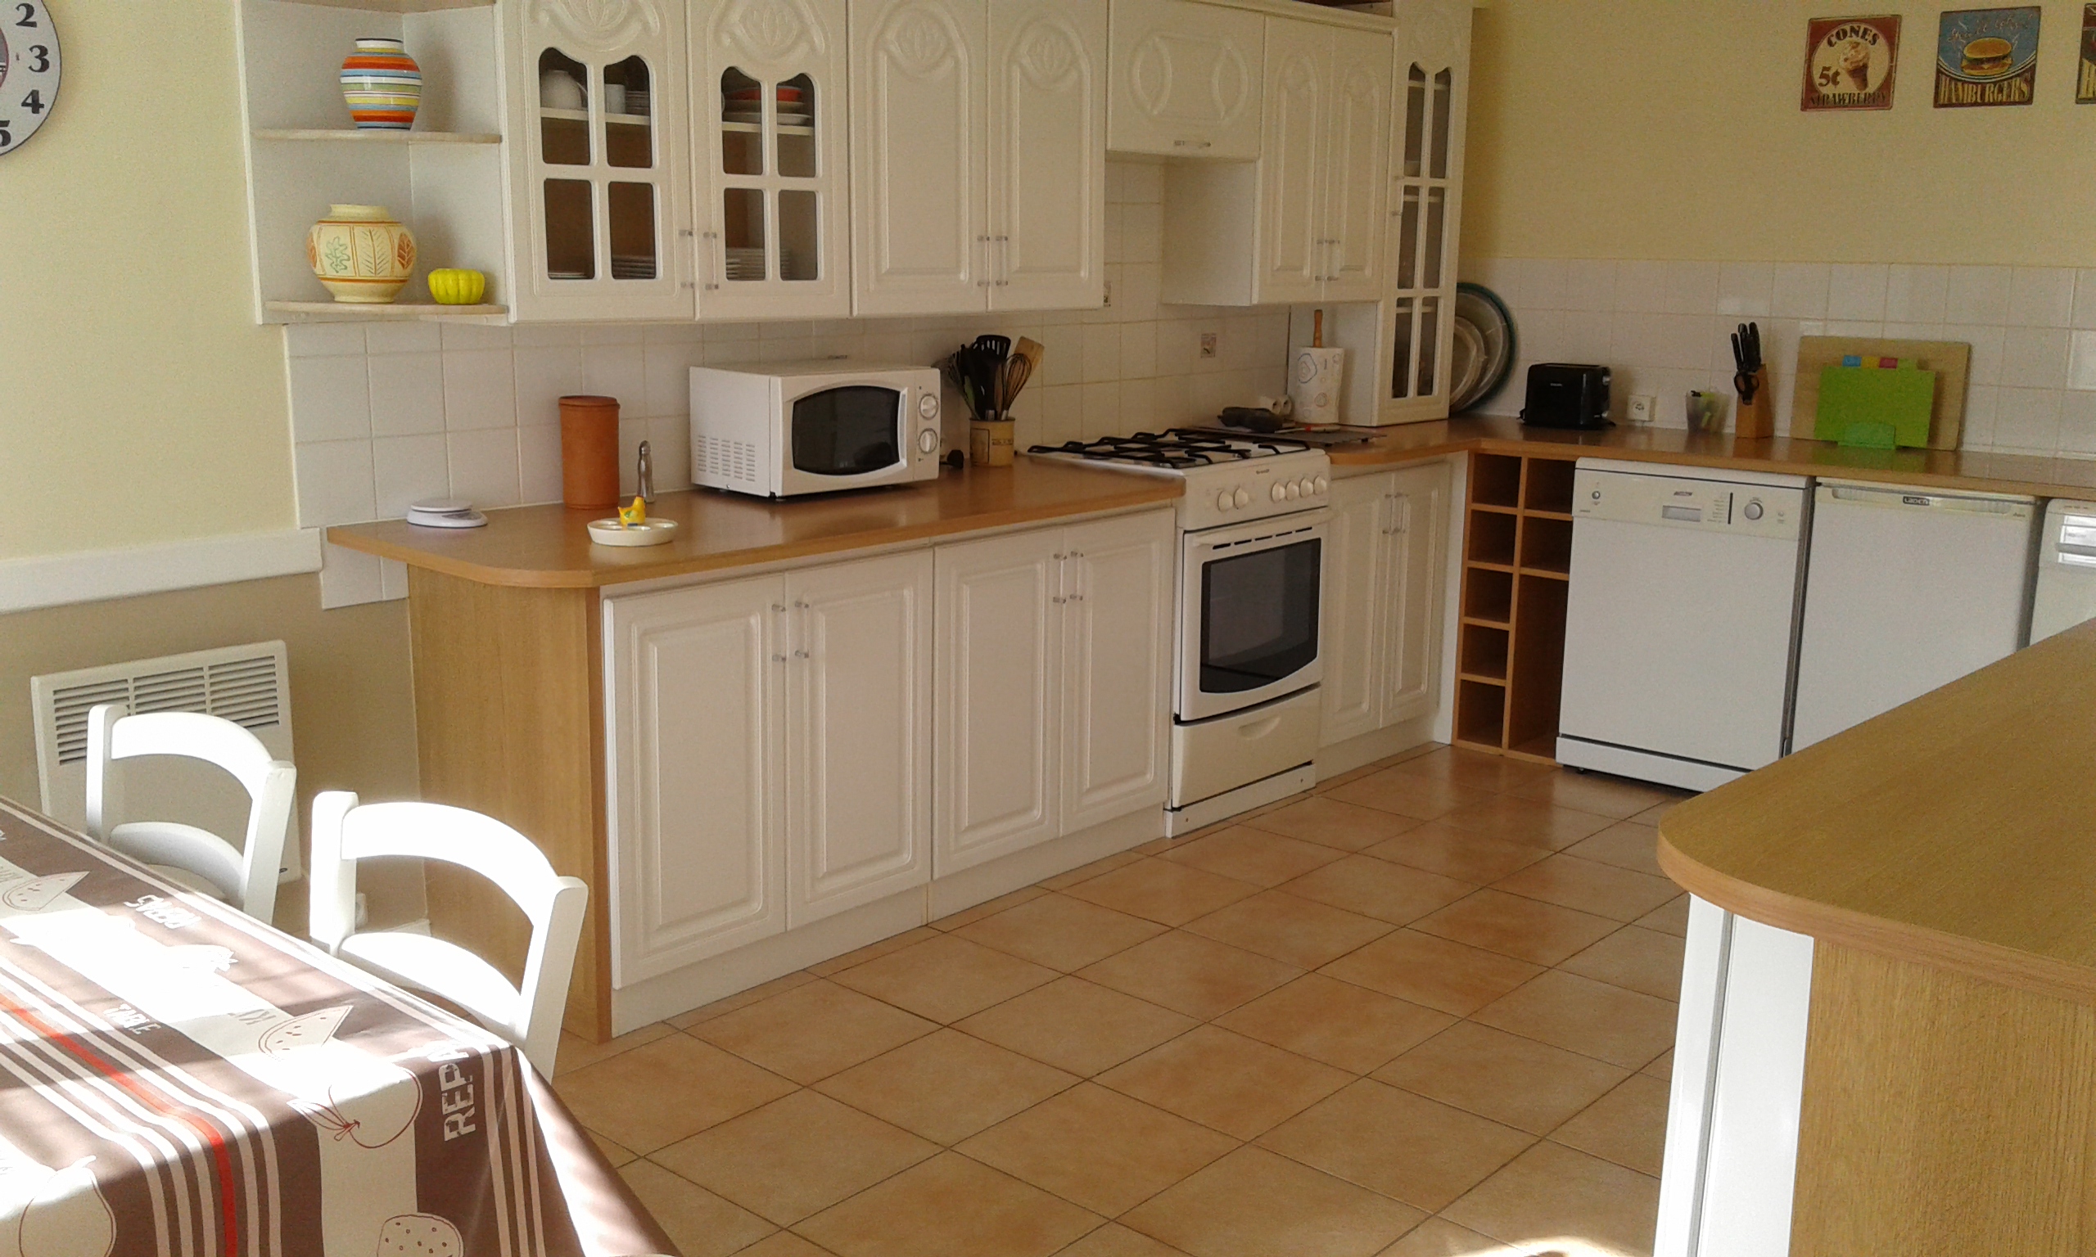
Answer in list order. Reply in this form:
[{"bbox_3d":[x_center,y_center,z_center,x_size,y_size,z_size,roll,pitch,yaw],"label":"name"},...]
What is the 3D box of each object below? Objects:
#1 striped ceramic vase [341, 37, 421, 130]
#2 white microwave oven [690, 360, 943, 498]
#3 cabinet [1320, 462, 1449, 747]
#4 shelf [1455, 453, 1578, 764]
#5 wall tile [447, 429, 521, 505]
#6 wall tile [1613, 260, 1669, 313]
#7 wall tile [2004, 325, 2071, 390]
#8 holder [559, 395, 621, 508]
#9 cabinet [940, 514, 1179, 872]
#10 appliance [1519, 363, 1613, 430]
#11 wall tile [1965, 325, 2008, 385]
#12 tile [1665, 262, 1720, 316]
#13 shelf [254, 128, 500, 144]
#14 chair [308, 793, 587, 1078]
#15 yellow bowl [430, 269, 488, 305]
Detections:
[{"bbox_3d":[-1.165,-0.948,3.067,0.140,0.154,0.140,12,17,42],"label":"striped ceramic vase"},{"bbox_3d":[-0.524,-0.460,3.969,0.435,0.262,0.355,-11,15,-42],"label":"white microwave oven"},{"bbox_3d":[0.733,-0.116,5.047,0.580,0.730,0.595,12,17,42],"label":"cabinet"},{"bbox_3d":[1.507,-0.106,5.084,0.345,0.850,0.550,11,16,42],"label":"shelf"},{"bbox_3d":[-1.120,-0.318,3.490,0.010,0.154,0.152,12,17,42],"label":"wall tile"},{"bbox_3d":[1.776,-1.025,5.246,0.155,0.155,0.010,10,15,42],"label":"wall tile"},{"bbox_3d":[2.570,-0.703,4.557,0.155,0.155,0.010,10,15,42],"label":"wall tile"},{"bbox_3d":[-0.908,-0.350,3.498,0.125,0.210,0.125,11,16,42],"label":"holder"},{"bbox_3d":[-0.180,0.083,4.115,0.580,0.725,0.775,12,17,42],"label":"cabinet"},{"bbox_3d":[1.556,-0.693,5.250,0.240,0.185,0.150,10,15,42],"label":"appliance"},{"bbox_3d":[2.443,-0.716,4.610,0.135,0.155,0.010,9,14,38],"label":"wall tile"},{"bbox_3d":[1.916,-1.014,5.208,0.154,0.154,0.010,11,16,38],"label":"tile"},{"bbox_3d":[-1.161,-0.852,3.045,0.300,0.020,0.280,11,15,43],"label":"shelf"},{"bbox_3d":[-0.709,0.637,1.571,0.430,0.850,0.450,10,15,42],"label":"chair"},{"bbox_3d":[-1.080,-0.625,3.203,0.107,0.064,0.107,0,11,0],"label":"yellow bowl"}]

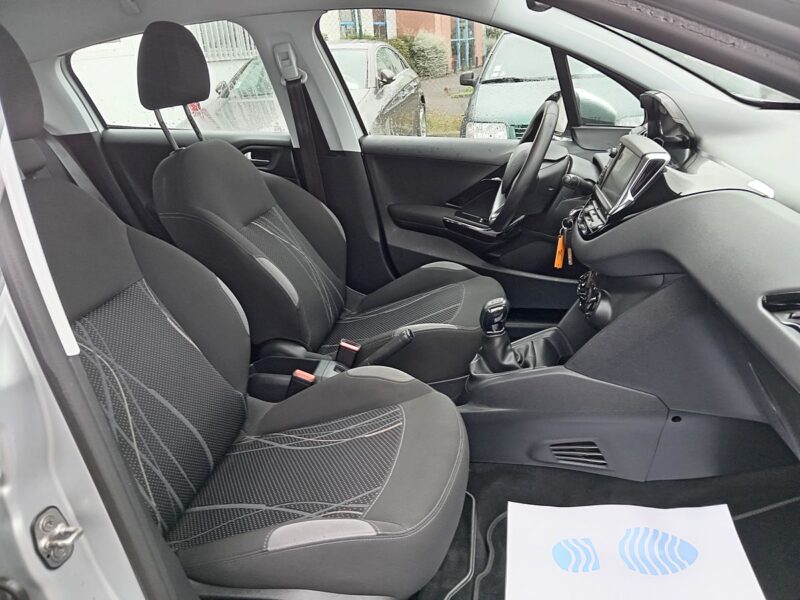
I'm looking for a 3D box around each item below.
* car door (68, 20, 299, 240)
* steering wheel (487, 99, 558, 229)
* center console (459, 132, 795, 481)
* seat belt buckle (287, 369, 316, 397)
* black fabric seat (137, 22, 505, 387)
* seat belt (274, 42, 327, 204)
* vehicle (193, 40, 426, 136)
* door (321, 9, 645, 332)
[{"bbox_3d":[-0.621,-0.387,1.967,0.870,1.000,0.250,0,23,11],"label":"car door"},{"bbox_3d":[0.311,-0.325,1.404,0.110,0.340,0.350,21,25,2],"label":"steering wheel"},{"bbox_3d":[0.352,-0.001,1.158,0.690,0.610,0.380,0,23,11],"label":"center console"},{"bbox_3d":[-0.216,0.182,1.258,0.047,0.080,0.030,16,25,4],"label":"seat belt buckle"},{"bbox_3d":[-0.179,-0.244,1.534,0.930,0.950,0.520,0,23,11],"label":"black fabric seat"},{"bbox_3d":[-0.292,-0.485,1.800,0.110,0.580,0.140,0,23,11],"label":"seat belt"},{"bbox_3d":[-0.843,-2.188,6.629,1.840,1.440,4.500,0,23,11],"label":"vehicle"},{"bbox_3d":[0.316,-0.387,1.784,1.030,1.000,0.250,0,23,11],"label":"door"}]

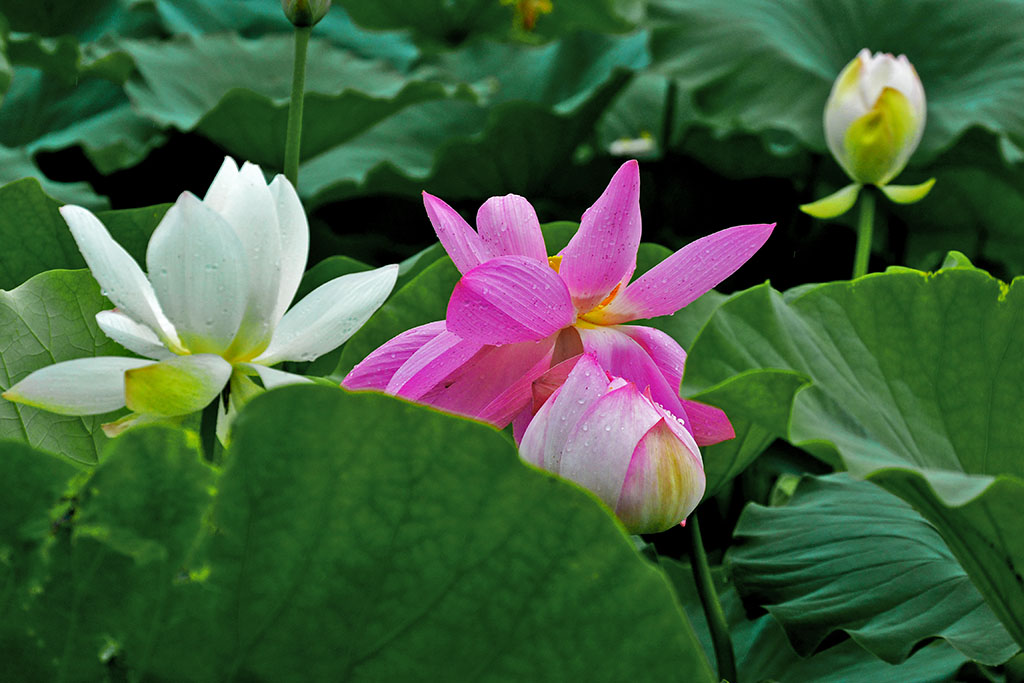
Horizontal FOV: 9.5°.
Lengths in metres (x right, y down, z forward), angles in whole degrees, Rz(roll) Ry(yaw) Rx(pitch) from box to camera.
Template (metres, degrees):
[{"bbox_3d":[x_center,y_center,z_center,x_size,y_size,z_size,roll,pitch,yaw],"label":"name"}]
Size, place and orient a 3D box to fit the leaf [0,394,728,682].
[{"bbox_3d":[-0.079,0.109,3.200,0.380,0.190,0.250,0,10,0],"label":"leaf"}]

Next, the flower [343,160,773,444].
[{"bbox_3d":[0.026,-0.021,3.450,0.240,0.150,0.210,0,10,0],"label":"flower"}]

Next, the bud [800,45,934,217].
[{"bbox_3d":[0.260,-0.152,4.500,0.098,0.120,0.085,0,10,0],"label":"bud"}]

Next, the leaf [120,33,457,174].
[{"bbox_3d":[-0.202,-0.217,5.600,0.320,0.100,0.300,0,10,0],"label":"leaf"}]

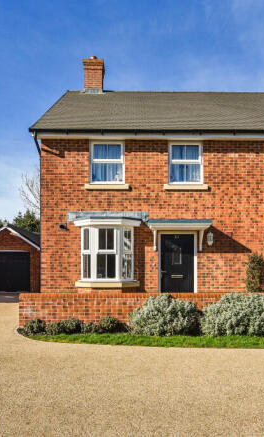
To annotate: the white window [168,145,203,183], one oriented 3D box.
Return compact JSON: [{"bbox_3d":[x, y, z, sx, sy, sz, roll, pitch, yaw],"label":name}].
[{"bbox_3d":[1.475,-1.497,9.400,0.920,1.120,0.110,0,0,-1],"label":"white window"}]

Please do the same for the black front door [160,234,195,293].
[{"bbox_3d":[1.260,1.420,9.430,0.950,2.050,0.100,0,0,-1],"label":"black front door"}]

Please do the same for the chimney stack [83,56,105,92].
[{"bbox_3d":[-1.490,-5.630,13.450,0.770,1.380,0.770,0,0,-1],"label":"chimney stack"}]

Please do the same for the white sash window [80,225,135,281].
[{"bbox_3d":[-0.670,0.930,9.130,1.450,1.420,0.420,0,0,-1],"label":"white sash window"}]

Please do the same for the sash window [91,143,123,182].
[{"bbox_3d":[-0.644,-1.490,9.260,0.920,1.170,0.100,0,-2,-1],"label":"sash window"}]

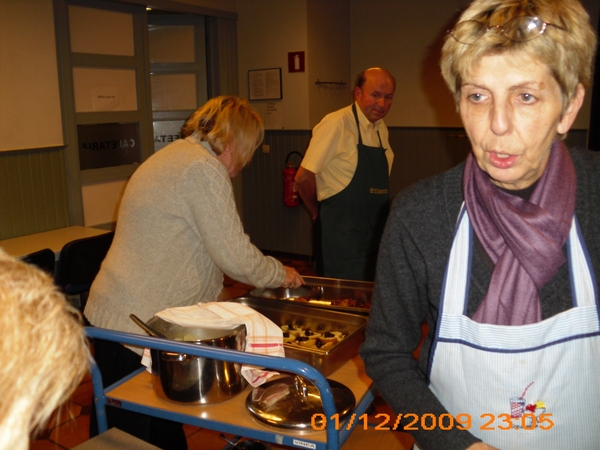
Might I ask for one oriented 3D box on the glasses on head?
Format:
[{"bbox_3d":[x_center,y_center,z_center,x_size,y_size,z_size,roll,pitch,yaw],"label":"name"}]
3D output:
[{"bbox_3d":[0.294,-0.263,0.863,0.136,0.042,0.135,7,11,37],"label":"glasses on head"}]

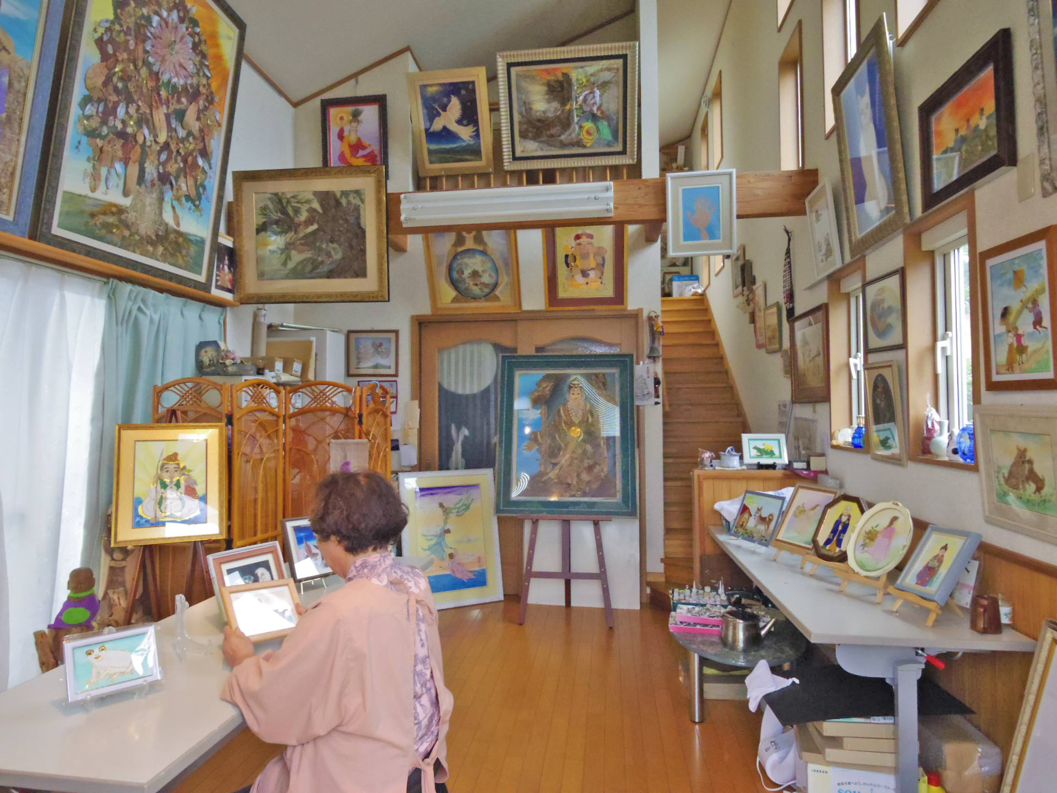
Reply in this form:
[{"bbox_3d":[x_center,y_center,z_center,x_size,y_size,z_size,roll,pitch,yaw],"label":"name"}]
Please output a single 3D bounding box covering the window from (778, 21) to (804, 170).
[{"bbox_3d":[1.725,-1.805,4.058,0.140,0.910,0.510,-1,-2,7],"label":"window"}]

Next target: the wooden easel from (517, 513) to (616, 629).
[{"bbox_3d":[0.247,0.676,4.175,0.600,1.500,0.460,-1,-2,7],"label":"wooden easel"}]

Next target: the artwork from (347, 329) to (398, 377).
[{"bbox_3d":[-1.140,-0.316,4.708,0.389,0.351,0.025,-1,-2,7],"label":"artwork"}]

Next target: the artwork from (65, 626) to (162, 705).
[{"bbox_3d":[-0.922,0.590,1.422,0.173,0.125,0.020,1,-26,-44],"label":"artwork"}]

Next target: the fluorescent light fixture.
[{"bbox_3d":[-0.138,-1.107,3.722,1.240,0.190,0.090,-1,-2,7],"label":"fluorescent light fixture"}]

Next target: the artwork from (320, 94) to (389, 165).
[{"bbox_3d":[-1.288,-1.907,4.767,0.508,0.623,0.035,-1,2,7],"label":"artwork"}]

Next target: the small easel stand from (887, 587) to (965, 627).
[{"bbox_3d":[1.210,0.564,1.905,0.170,0.180,0.220,0,-2,-9],"label":"small easel stand"}]

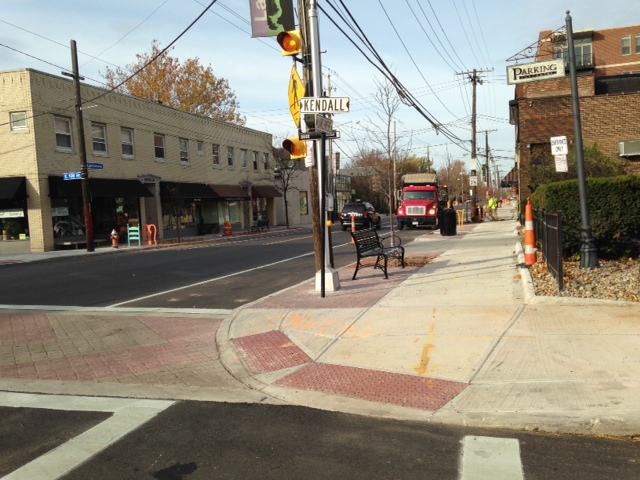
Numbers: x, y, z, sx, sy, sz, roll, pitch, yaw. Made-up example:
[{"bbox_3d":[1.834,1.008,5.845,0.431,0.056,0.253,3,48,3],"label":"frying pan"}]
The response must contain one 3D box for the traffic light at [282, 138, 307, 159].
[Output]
[{"bbox_3d":[-0.414,-1.523,10.100,0.340,0.340,0.380,0,4,41],"label":"traffic light"}]

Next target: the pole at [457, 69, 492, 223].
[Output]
[{"bbox_3d":[9.956,-6.085,39.340,2.400,9.850,0.320,-1,3,17],"label":"pole"}]

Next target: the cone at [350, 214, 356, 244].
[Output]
[{"bbox_3d":[1.306,-0.418,24.042,0.250,1.170,0.250,-2,3,17],"label":"cone"}]

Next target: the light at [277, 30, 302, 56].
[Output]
[{"bbox_3d":[-0.505,-3.253,10.100,0.340,0.340,0.380,-1,4,34],"label":"light"}]

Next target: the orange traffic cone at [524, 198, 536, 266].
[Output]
[{"bbox_3d":[3.920,-0.142,11.401,0.270,1.240,0.270,-2,3,17],"label":"orange traffic cone"}]

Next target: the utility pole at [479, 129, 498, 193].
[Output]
[{"bbox_3d":[19.098,-7.749,68.756,2.400,9.300,0.320,-2,3,17],"label":"utility pole"}]

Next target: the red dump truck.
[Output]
[{"bbox_3d":[6.278,-2.314,37.725,2.400,3.150,7.400,-2,3,12],"label":"red dump truck"}]

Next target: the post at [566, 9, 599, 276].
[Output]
[{"bbox_3d":[4.653,-1.786,10.945,0.350,4.567,0.350,-5,3,17],"label":"post"}]

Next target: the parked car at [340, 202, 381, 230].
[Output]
[{"bbox_3d":[2.770,-1.560,39.468,1.820,1.710,4.600,-2,3,15],"label":"parked car"}]

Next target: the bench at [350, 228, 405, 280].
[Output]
[{"bbox_3d":[1.210,0.251,12.450,0.660,0.860,1.820,-2,3,17],"label":"bench"}]

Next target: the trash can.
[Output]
[{"bbox_3d":[5.268,-0.736,25.106,0.650,1.120,0.650,-2,3,17],"label":"trash can"}]

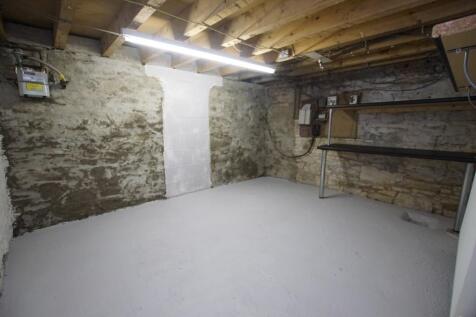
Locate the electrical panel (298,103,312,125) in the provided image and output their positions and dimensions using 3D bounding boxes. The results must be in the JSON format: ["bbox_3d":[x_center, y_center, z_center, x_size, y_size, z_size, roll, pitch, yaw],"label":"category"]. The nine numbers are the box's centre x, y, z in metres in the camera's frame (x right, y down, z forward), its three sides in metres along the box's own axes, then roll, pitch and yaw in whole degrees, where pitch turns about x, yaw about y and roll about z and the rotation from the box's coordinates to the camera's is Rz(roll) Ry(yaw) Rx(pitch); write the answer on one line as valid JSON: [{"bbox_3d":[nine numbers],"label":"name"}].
[{"bbox_3d":[1.095,-0.727,3.218,0.185,0.330,0.120,9,13,41],"label":"electrical panel"}]

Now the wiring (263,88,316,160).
[{"bbox_3d":[0.875,-0.569,3.471,0.920,1.120,0.140,9,13,41],"label":"wiring"}]

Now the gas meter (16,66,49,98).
[{"bbox_3d":[-1.807,-0.671,1.761,0.190,0.230,0.155,-8,12,-38],"label":"gas meter"}]

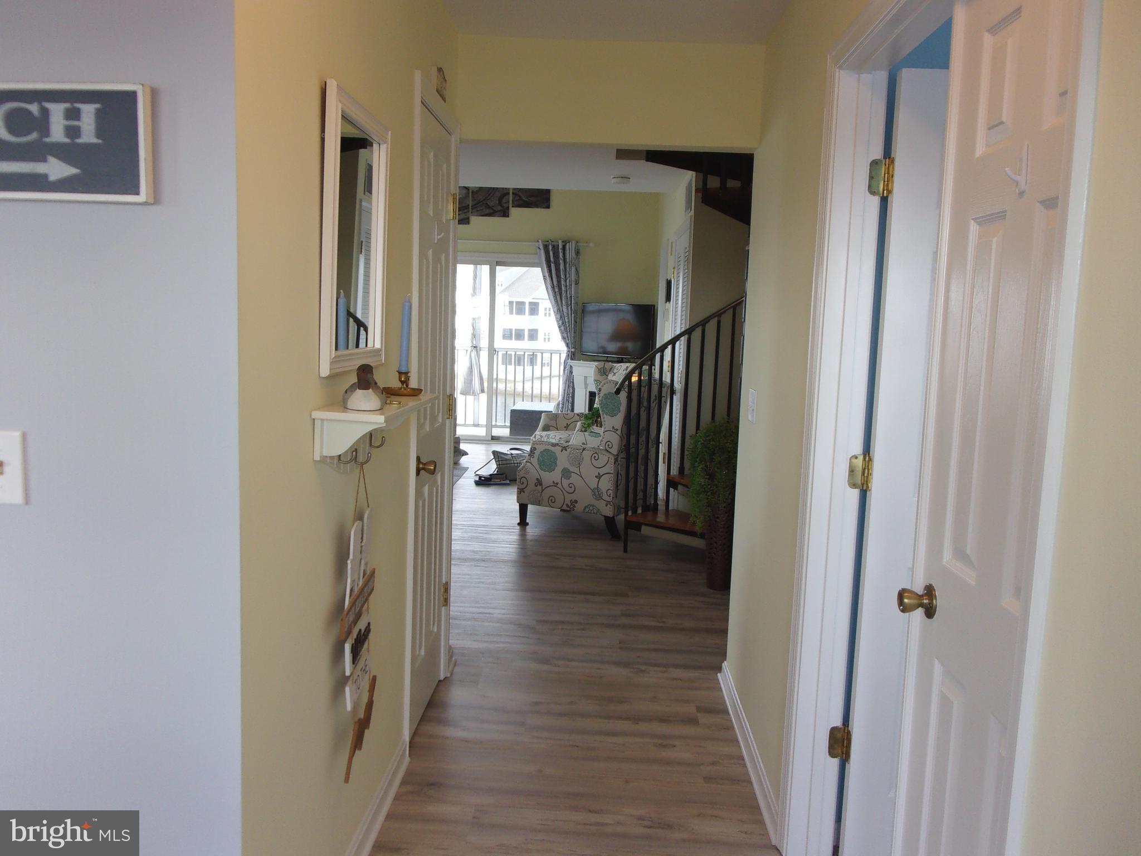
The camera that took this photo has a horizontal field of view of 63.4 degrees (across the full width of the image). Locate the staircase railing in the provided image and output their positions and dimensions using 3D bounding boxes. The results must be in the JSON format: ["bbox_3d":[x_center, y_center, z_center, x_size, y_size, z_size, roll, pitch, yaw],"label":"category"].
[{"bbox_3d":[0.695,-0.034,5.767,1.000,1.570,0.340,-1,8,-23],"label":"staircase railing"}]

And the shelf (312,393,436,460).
[{"bbox_3d":[-0.437,0.001,2.156,0.145,0.140,0.615,2,7,2],"label":"shelf"}]

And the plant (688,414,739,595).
[{"bbox_3d":[0.805,0.402,4.949,0.340,0.910,0.330,2,7,2],"label":"plant"}]

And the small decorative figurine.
[{"bbox_3d":[-0.428,-0.088,1.953,0.088,0.098,0.165,2,7,-4],"label":"small decorative figurine"}]

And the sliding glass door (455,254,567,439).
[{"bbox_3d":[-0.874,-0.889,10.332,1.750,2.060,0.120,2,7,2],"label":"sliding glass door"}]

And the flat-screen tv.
[{"bbox_3d":[0.480,-1.003,9.508,0.920,0.550,0.080,8,9,40],"label":"flat-screen tv"}]

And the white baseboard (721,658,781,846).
[{"bbox_3d":[0.595,1.039,3.133,0.020,0.070,1.210,2,7,2],"label":"white baseboard"}]

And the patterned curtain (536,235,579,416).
[{"bbox_3d":[-0.166,-0.935,10.172,0.480,2.180,0.140,2,7,2],"label":"patterned curtain"}]

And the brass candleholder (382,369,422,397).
[{"bbox_3d":[-0.420,-0.112,2.303,0.103,0.065,0.103,2,7,2],"label":"brass candleholder"}]

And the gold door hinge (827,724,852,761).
[{"bbox_3d":[0.711,0.830,2.439,0.062,0.092,0.025,2,7,2],"label":"gold door hinge"}]

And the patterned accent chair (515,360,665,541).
[{"bbox_3d":[0.179,0.144,6.360,0.830,1.040,0.720,6,8,27],"label":"patterned accent chair"}]

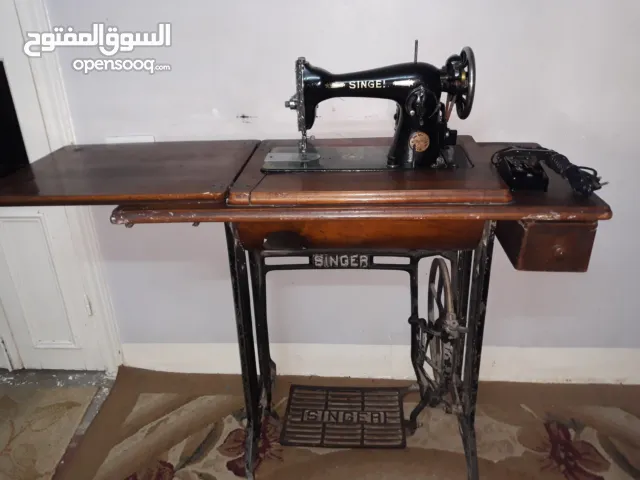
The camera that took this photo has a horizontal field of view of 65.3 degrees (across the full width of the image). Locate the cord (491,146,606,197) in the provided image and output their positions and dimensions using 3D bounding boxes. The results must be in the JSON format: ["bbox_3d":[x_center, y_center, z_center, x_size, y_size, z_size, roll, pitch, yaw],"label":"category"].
[{"bbox_3d":[0.450,-0.145,1.016,0.173,0.045,0.188,0,27,4],"label":"cord"}]

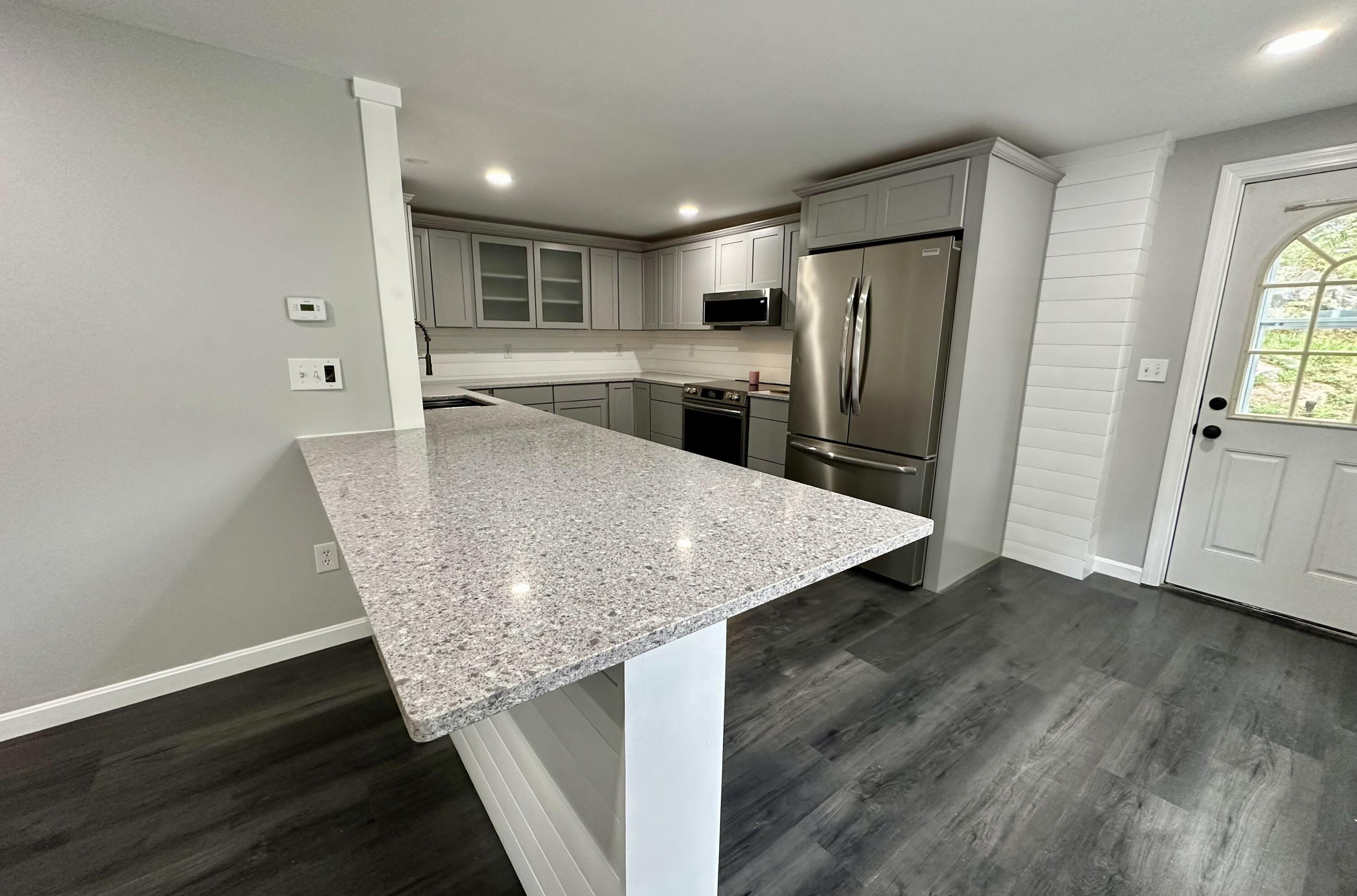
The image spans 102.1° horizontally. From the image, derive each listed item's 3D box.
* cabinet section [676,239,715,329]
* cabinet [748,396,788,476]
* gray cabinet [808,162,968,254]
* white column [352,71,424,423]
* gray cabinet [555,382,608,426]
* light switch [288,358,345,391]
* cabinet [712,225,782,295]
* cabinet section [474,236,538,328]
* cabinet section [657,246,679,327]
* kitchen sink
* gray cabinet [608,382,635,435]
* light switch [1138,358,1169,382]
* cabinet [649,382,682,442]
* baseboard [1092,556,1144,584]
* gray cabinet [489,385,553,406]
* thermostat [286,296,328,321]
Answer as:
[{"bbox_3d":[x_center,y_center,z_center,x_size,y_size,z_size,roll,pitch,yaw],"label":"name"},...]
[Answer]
[{"bbox_3d":[0.280,-1.454,5.004,0.325,0.752,0.532,-8,15,-36],"label":"cabinet section"},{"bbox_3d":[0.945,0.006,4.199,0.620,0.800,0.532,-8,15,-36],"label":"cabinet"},{"bbox_3d":[1.307,-1.298,3.121,0.630,0.310,0.915,-8,15,-36],"label":"gray cabinet"},{"bbox_3d":[-1.222,-0.754,2.328,0.167,1.370,0.155,-8,15,-36],"label":"white column"},{"bbox_3d":[-1.073,-0.195,5.320,0.545,0.875,0.620,-8,15,-37],"label":"gray cabinet"},{"bbox_3d":[-1.446,-0.294,2.192,0.172,0.123,0.014,-8,15,-37],"label":"light switch"},{"bbox_3d":[0.680,-1.522,4.524,0.318,0.453,0.763,-8,15,-36],"label":"cabinet"},{"bbox_3d":[-1.597,-1.450,4.890,0.530,0.752,0.325,-8,15,-36],"label":"cabinet section"},{"bbox_3d":[0.027,-1.526,5.336,0.325,0.752,0.305,-8,15,-36],"label":"cabinet section"},{"bbox_3d":[-1.453,-0.165,3.461,0.440,0.220,0.670,-8,15,-37],"label":"kitchen sink"},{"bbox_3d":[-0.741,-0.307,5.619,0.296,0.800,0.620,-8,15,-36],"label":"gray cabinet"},{"bbox_3d":[2.530,-0.410,2.924,0.014,0.118,0.117,-8,15,-37],"label":"light switch"},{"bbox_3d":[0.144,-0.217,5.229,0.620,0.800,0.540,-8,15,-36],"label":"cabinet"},{"bbox_3d":[2.525,0.699,3.151,0.014,0.094,0.220,-8,15,-37],"label":"baseboard"},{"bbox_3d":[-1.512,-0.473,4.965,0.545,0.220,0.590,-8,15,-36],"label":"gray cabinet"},{"bbox_3d":[-1.441,-0.539,2.134,0.117,0.082,0.028,-8,15,-37],"label":"thermostat"}]

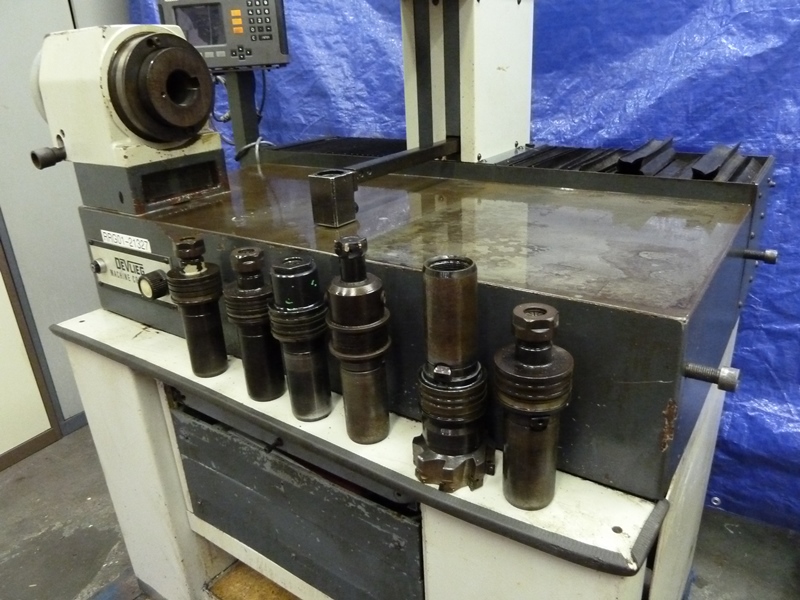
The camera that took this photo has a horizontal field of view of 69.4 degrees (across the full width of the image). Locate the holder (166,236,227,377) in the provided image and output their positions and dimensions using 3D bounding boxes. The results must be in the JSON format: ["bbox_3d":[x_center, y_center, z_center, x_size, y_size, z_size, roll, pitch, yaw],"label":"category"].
[{"bbox_3d":[-0.332,0.014,0.959,0.084,0.231,0.084,12,27,33],"label":"holder"}]

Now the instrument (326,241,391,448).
[{"bbox_3d":[-0.052,0.056,0.757,0.083,0.278,0.083,-3,22,1],"label":"instrument"}]

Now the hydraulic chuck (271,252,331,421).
[{"bbox_3d":[-0.139,0.059,0.822,0.083,0.232,0.083,-3,22,1],"label":"hydraulic chuck"}]

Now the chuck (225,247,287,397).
[{"bbox_3d":[-0.217,0.040,0.879,0.085,0.233,0.085,12,27,33],"label":"chuck"}]

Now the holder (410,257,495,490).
[{"bbox_3d":[0.062,0.085,0.686,0.103,0.267,0.103,-3,22,1],"label":"holder"}]

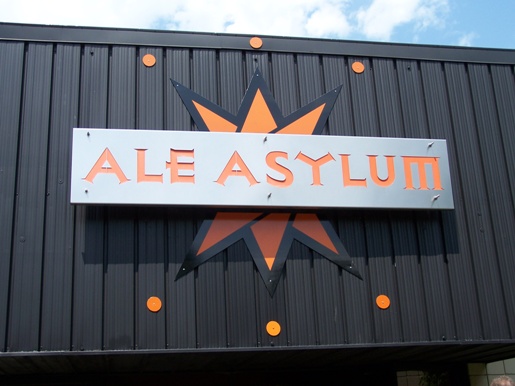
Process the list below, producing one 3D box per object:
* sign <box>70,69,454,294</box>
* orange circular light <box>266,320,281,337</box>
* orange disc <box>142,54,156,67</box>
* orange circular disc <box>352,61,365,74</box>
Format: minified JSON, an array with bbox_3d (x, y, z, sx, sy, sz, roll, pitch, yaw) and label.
[{"bbox_3d":[0.106,-0.235,8.025,4.021,2.666,0.280,1,-21,-10],"label":"sign"},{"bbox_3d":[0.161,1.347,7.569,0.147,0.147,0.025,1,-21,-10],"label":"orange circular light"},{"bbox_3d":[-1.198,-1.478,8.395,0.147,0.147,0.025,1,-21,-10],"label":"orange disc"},{"bbox_3d":[1.093,-1.363,8.213,0.138,0.138,0.020,1,-20,-10],"label":"orange circular disc"}]

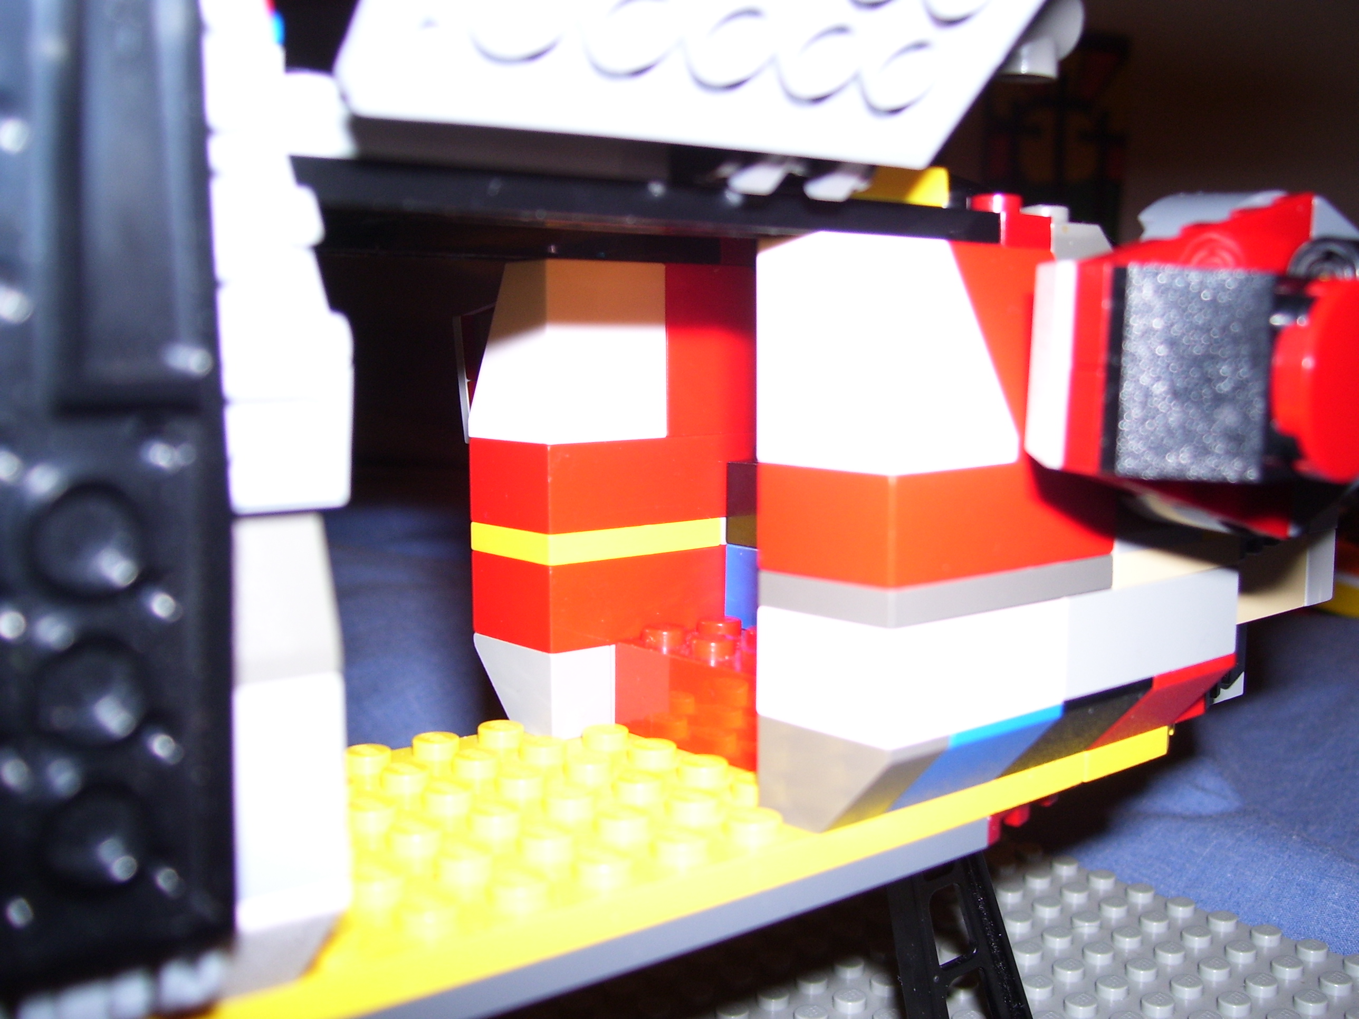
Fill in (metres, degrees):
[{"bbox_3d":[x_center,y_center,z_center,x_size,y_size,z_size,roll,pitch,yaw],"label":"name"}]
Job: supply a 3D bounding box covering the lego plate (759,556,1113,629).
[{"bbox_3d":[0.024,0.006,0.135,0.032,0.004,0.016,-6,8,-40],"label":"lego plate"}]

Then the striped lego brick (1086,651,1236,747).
[{"bbox_3d":[0.049,0.020,0.158,0.016,0.010,0.016,-5,8,-40],"label":"striped lego brick"}]

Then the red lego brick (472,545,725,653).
[{"bbox_3d":[-0.010,0.009,0.170,0.024,0.010,0.016,-6,8,-40],"label":"red lego brick"}]

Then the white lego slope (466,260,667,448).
[{"bbox_3d":[-0.013,-0.018,0.164,0.016,0.020,0.016,-6,8,-40],"label":"white lego slope"}]

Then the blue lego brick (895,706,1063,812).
[{"bbox_3d":[0.024,0.022,0.137,0.016,0.010,0.016,-6,8,-40],"label":"blue lego brick"}]

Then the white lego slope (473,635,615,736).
[{"bbox_3d":[-0.016,0.019,0.166,0.008,0.010,0.016,-6,8,-40],"label":"white lego slope"}]

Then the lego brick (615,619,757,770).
[{"bbox_3d":[0.009,0.020,0.155,0.016,0.011,0.032,-6,8,-40],"label":"lego brick"}]

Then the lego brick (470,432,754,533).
[{"bbox_3d":[-0.007,-0.004,0.171,0.032,0.010,0.016,-5,8,-40],"label":"lego brick"}]

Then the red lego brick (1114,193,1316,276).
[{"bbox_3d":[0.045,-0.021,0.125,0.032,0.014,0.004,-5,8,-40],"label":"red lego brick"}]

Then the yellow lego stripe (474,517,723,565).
[{"bbox_3d":[-0.010,0.003,0.169,0.024,0.003,0.016,-5,8,-40],"label":"yellow lego stripe"}]

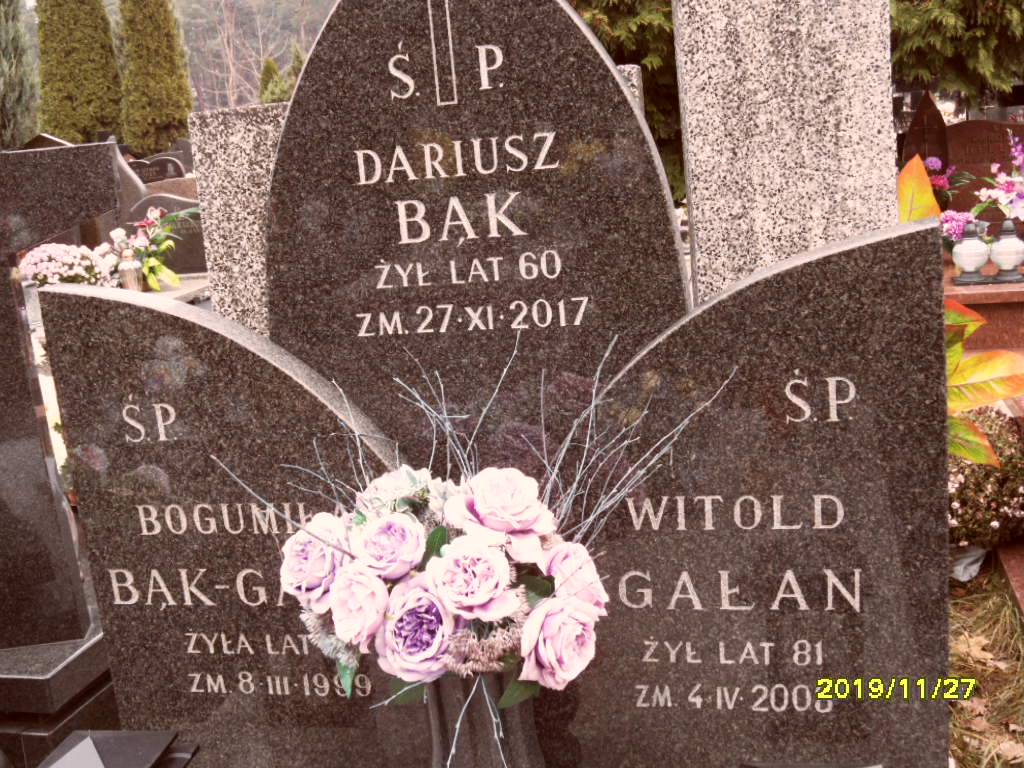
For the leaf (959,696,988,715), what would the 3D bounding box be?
[{"bbox_3d":[1.073,0.750,2.750,0.066,0.020,0.060,-1,12,21],"label":"leaf"}]

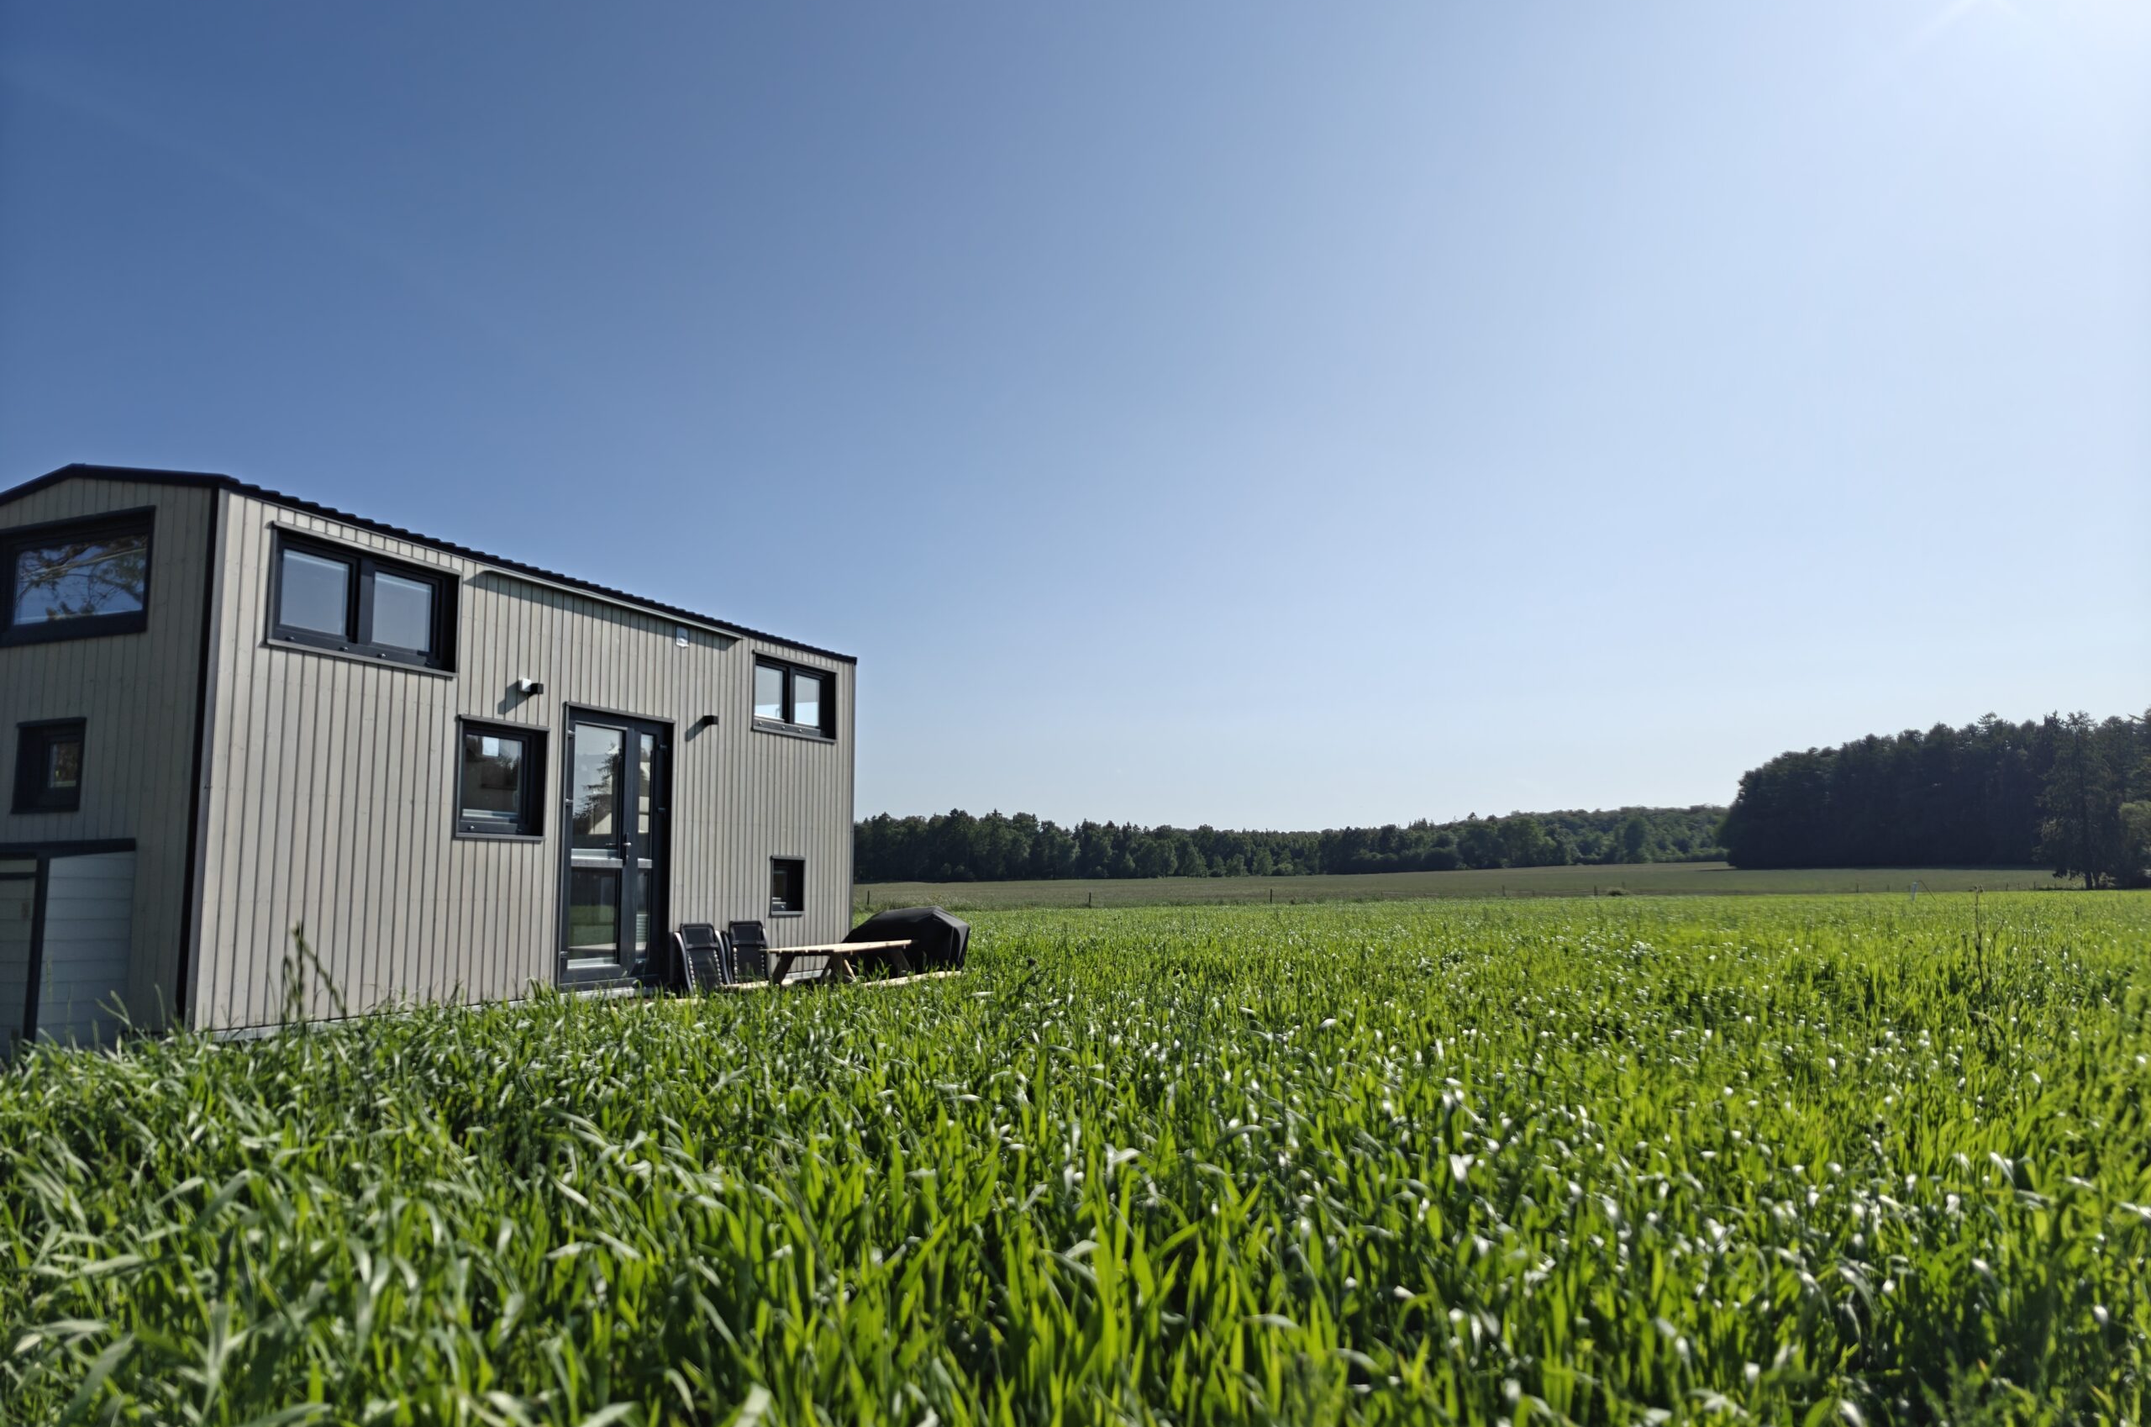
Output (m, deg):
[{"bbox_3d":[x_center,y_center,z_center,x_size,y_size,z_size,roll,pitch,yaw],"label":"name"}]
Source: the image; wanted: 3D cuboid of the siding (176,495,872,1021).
[{"bbox_3d":[-3.660,0.622,11.430,0.120,3.060,7.140,-4,-8,21],"label":"siding"}]

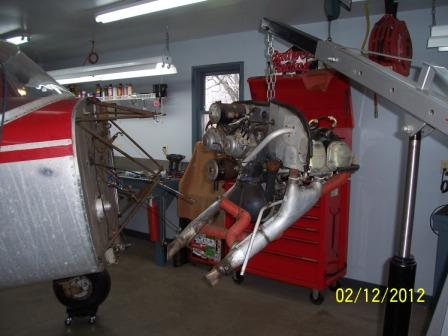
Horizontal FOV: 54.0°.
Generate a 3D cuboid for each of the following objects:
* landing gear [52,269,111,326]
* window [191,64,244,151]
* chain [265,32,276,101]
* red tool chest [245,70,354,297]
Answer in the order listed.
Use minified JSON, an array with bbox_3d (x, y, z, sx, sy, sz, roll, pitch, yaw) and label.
[{"bbox_3d":[-1.091,0.920,3.380,0.430,0.500,0.190,0,6,-2],"label":"landing gear"},{"bbox_3d":[-0.082,-0.610,4.779,0.725,1.005,0.100,4,7,37],"label":"window"},{"bbox_3d":[0.249,-0.551,2.400,0.060,0.380,0.050,4,7,37],"label":"chain"},{"bbox_3d":[0.547,0.114,4.037,1.060,1.958,0.470,4,7,37],"label":"red tool chest"}]

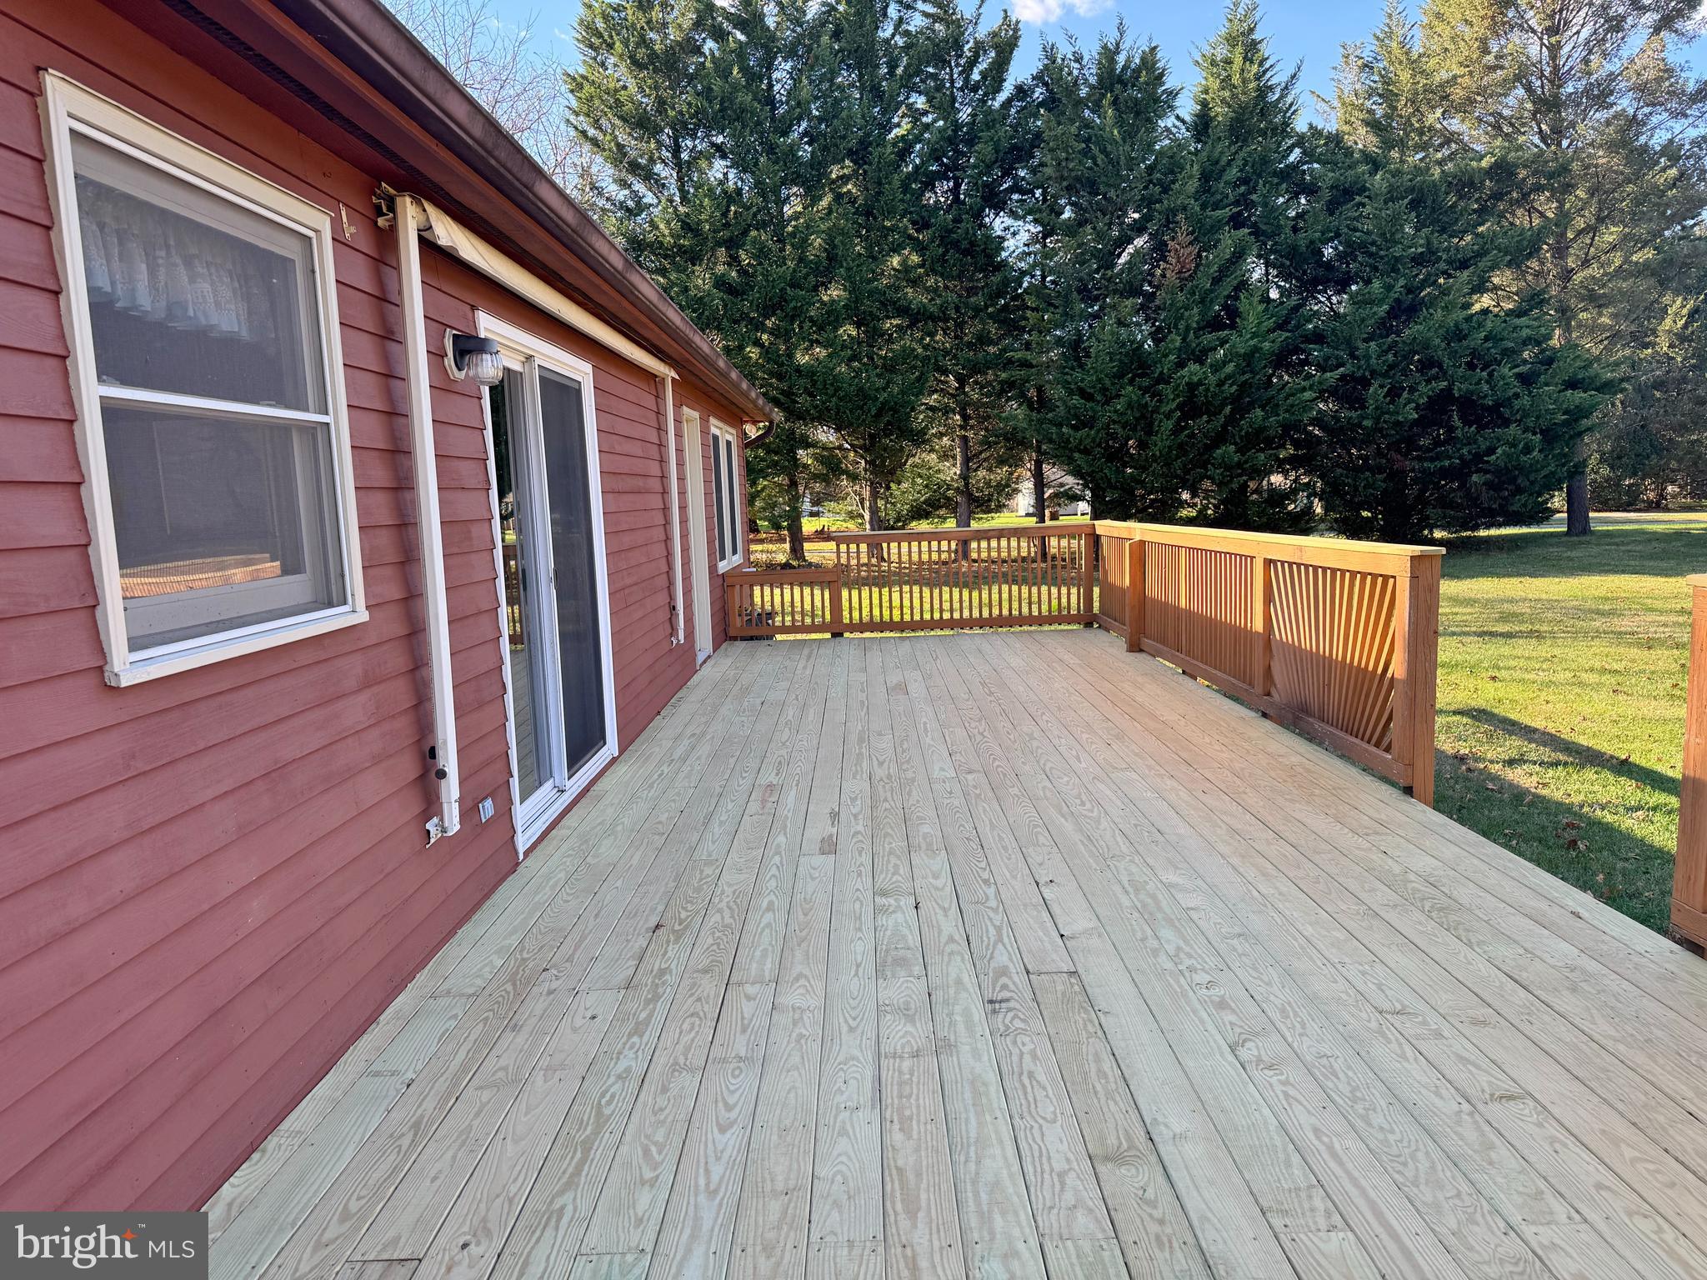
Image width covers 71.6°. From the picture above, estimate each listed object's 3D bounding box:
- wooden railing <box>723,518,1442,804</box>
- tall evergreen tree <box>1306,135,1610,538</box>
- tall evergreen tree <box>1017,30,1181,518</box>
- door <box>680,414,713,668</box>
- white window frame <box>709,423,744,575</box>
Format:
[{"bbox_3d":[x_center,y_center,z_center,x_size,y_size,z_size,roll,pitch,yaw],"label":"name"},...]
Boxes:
[{"bbox_3d":[0.636,-0.177,8.387,3.800,1.050,6.800,-2,7,1],"label":"wooden railing"},{"bbox_3d":[15.331,-7.555,30.207,7.800,10.030,7.300,-2,7,1],"label":"tall evergreen tree"},{"bbox_3d":[5.762,-7.926,27.705,4.100,11.880,4.100,-2,7,1],"label":"tall evergreen tree"},{"bbox_3d":[-1.343,-0.851,9.949,0.120,2.110,0.950,-2,7,1],"label":"door"},{"bbox_3d":[-1.321,-1.488,12.299,0.100,1.480,2.250,-2,7,1],"label":"white window frame"}]

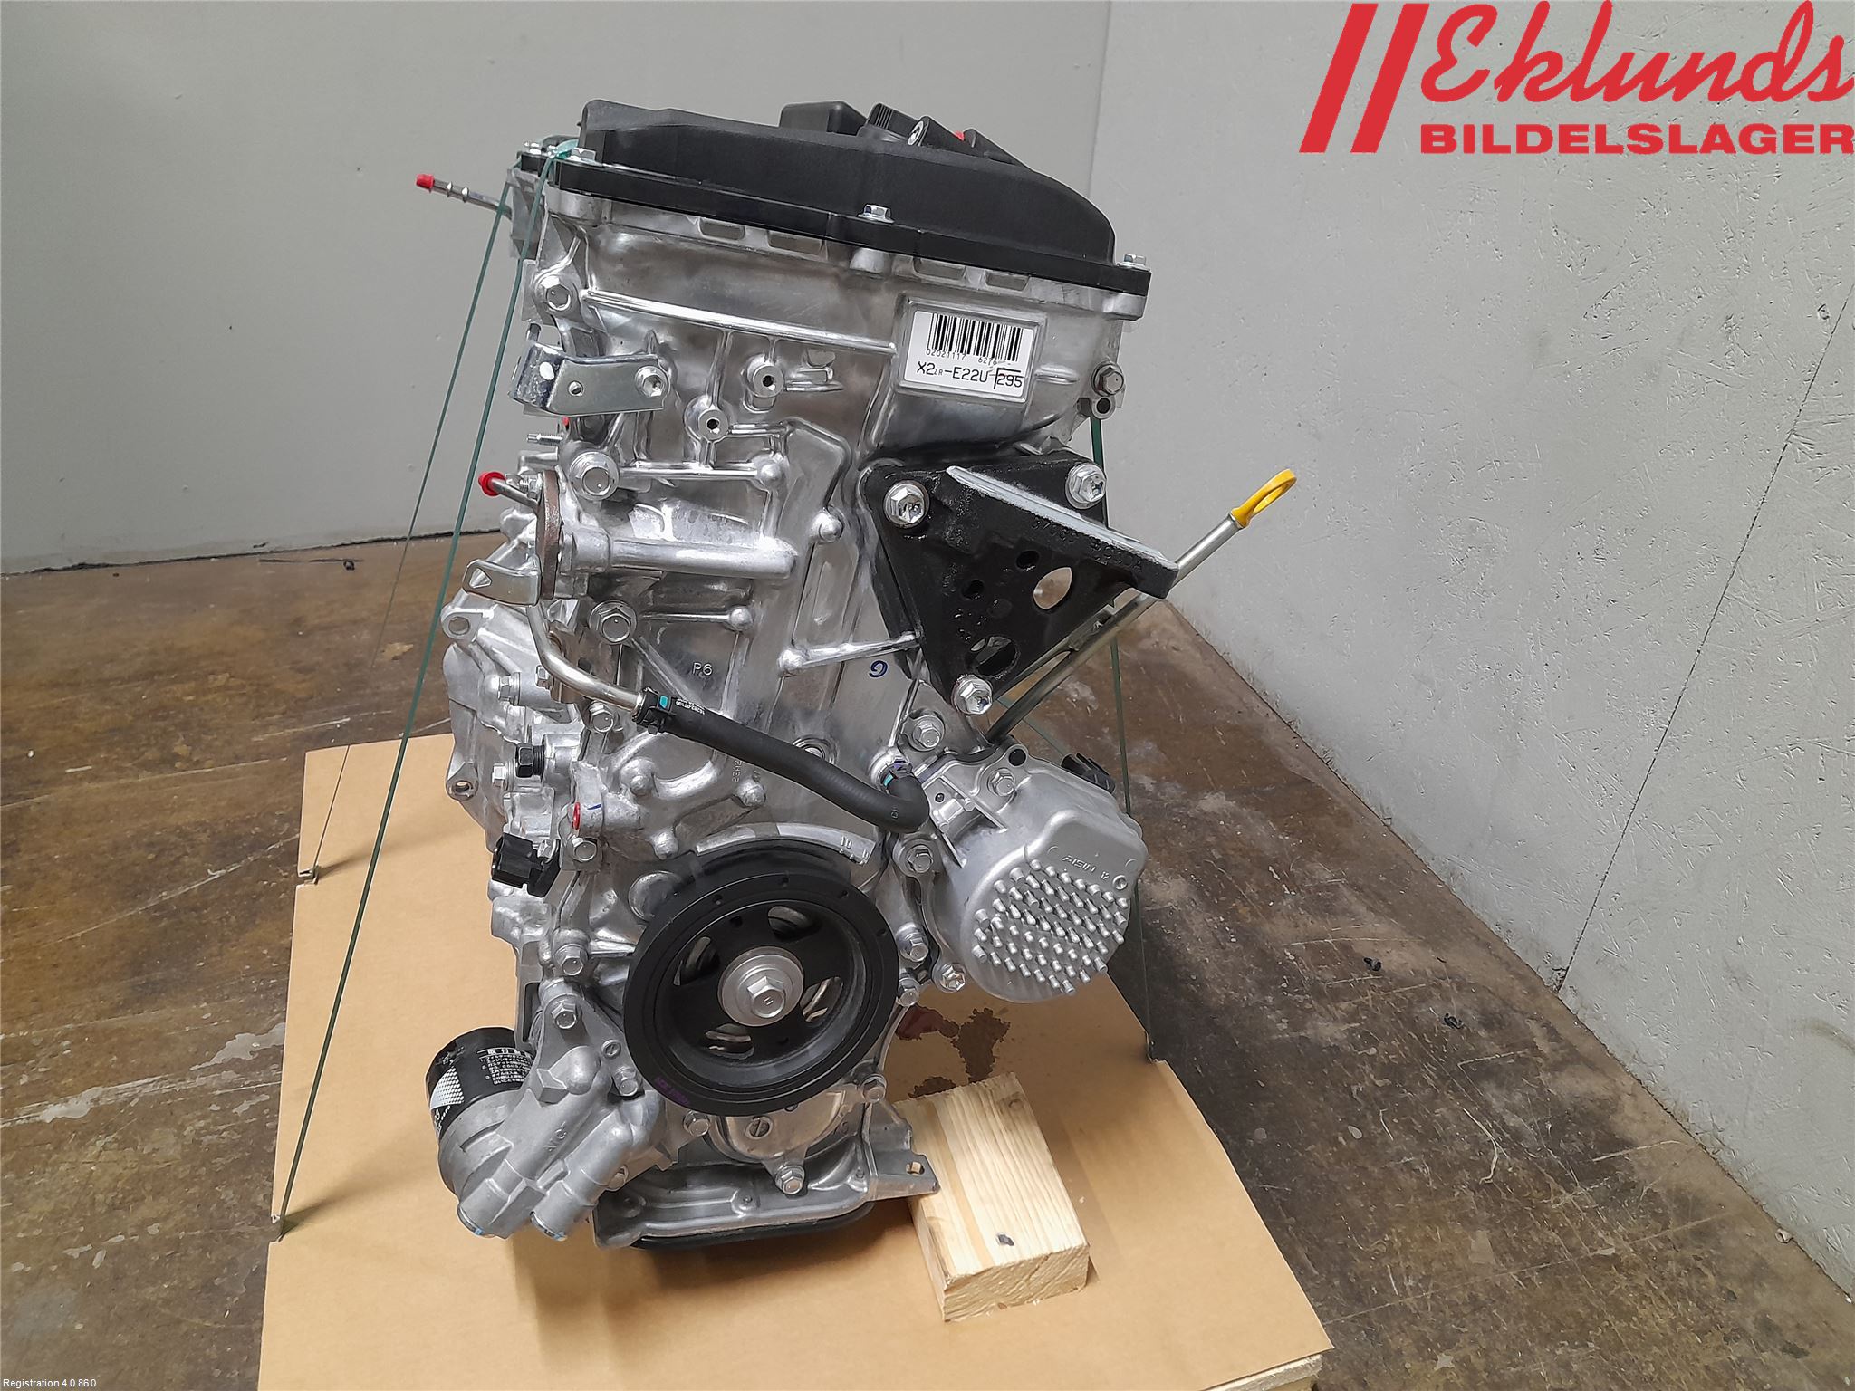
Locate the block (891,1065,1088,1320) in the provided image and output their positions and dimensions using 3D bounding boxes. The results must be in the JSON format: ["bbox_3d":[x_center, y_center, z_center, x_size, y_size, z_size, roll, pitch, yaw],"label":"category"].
[{"bbox_3d":[0.035,0.322,0.864,0.092,0.043,0.139,-6,34,-14],"label":"block"}]

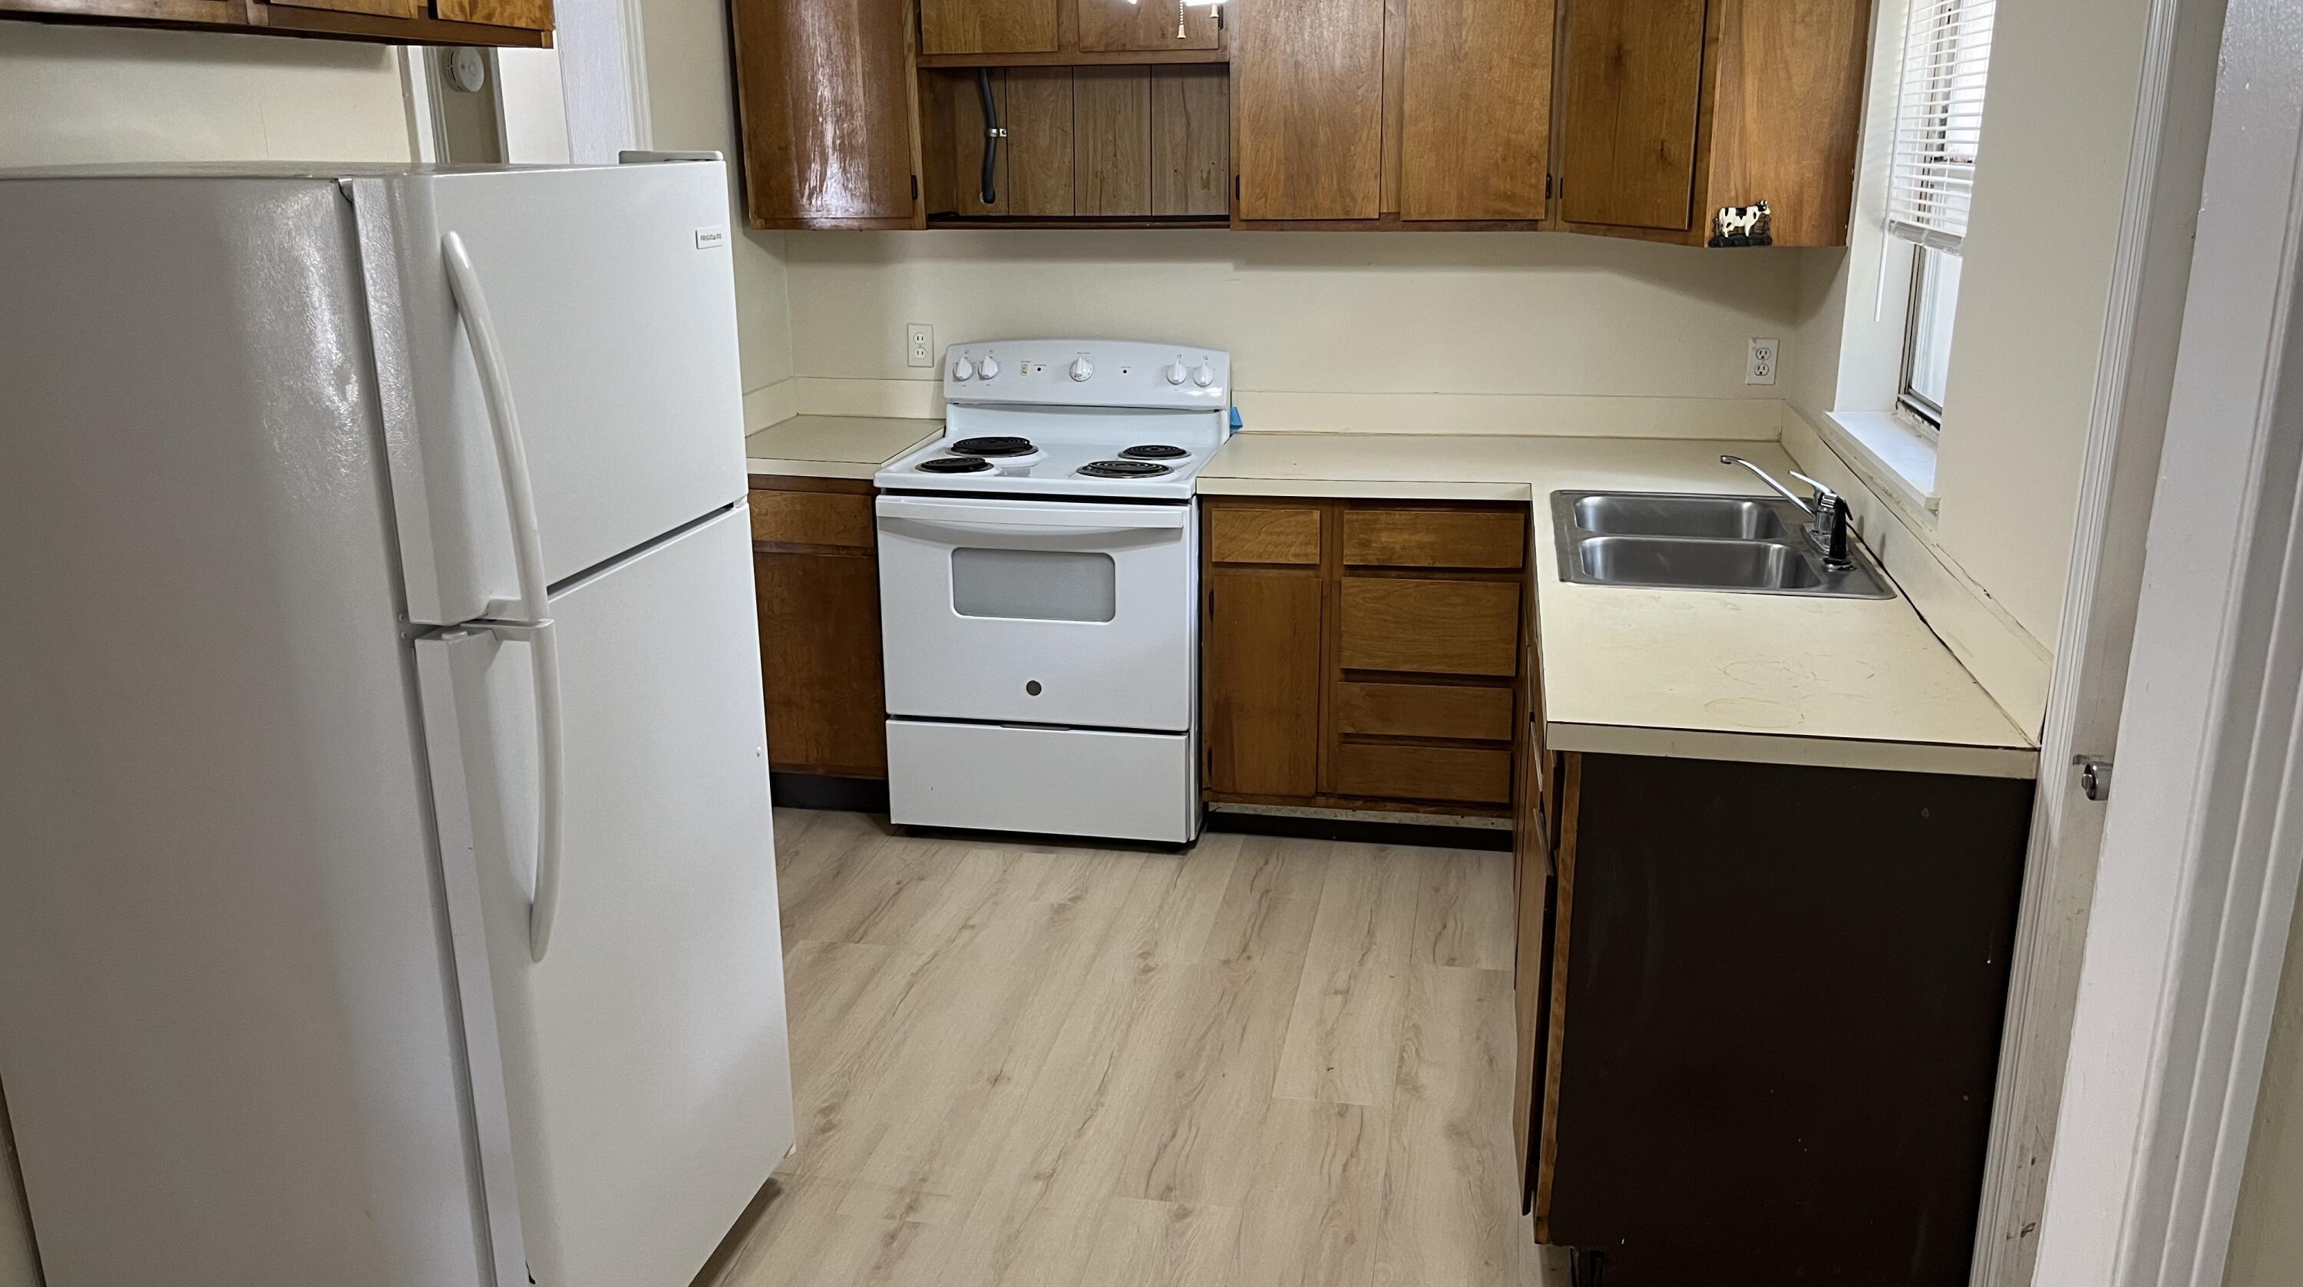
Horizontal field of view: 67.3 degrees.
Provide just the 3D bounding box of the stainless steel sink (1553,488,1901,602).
[{"bbox_3d":[1.079,-0.128,3.408,0.558,0.175,0.816,3,17,11],"label":"stainless steel sink"}]

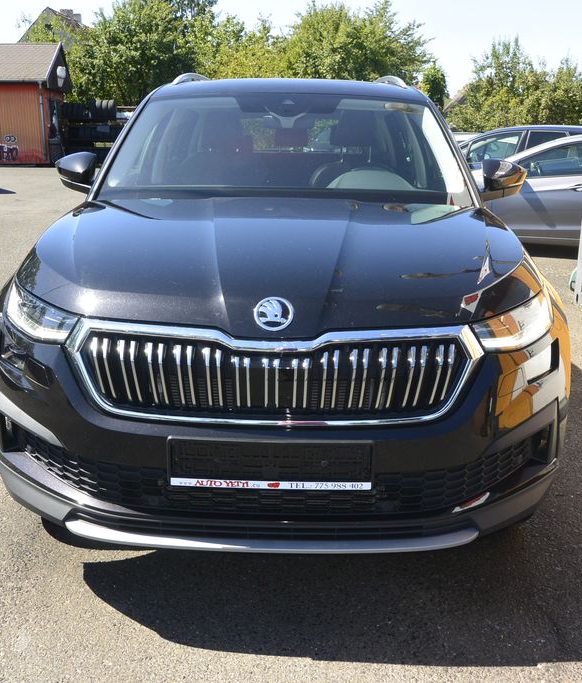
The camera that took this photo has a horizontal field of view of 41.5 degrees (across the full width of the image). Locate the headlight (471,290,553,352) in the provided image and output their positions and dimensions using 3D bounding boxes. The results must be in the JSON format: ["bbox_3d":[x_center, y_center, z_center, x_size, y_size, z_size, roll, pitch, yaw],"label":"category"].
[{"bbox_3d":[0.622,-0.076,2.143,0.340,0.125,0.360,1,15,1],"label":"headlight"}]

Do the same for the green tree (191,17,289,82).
[{"bbox_3d":[-1.861,-9.264,28.581,3.900,5.263,3.700,1,15,0],"label":"green tree"}]

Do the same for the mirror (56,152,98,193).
[{"bbox_3d":[-0.933,-0.752,3.398,0.235,0.175,0.170,1,15,1],"label":"mirror"}]

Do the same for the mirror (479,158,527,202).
[{"bbox_3d":[0.917,-0.722,3.360,0.235,0.175,0.170,1,15,1],"label":"mirror"}]

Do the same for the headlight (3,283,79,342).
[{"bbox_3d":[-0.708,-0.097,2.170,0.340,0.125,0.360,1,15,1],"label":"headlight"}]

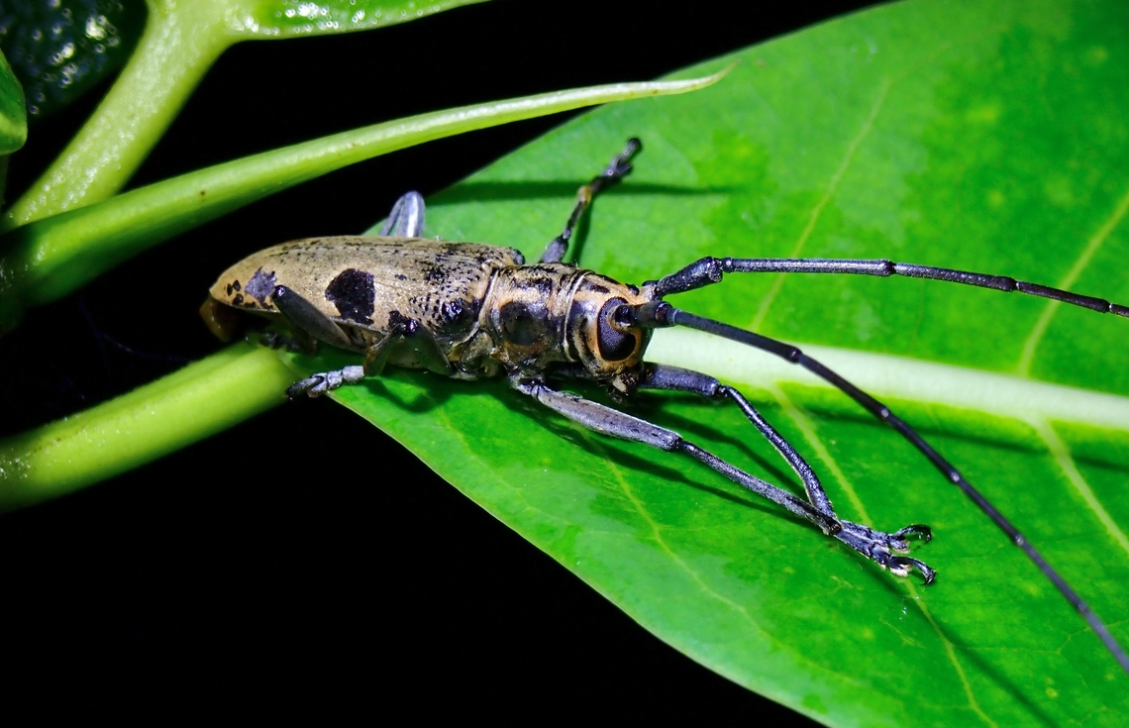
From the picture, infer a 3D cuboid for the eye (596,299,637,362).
[{"bbox_3d":[0.003,-0.002,0.180,0.002,0.003,0.001,0,19,6],"label":"eye"}]

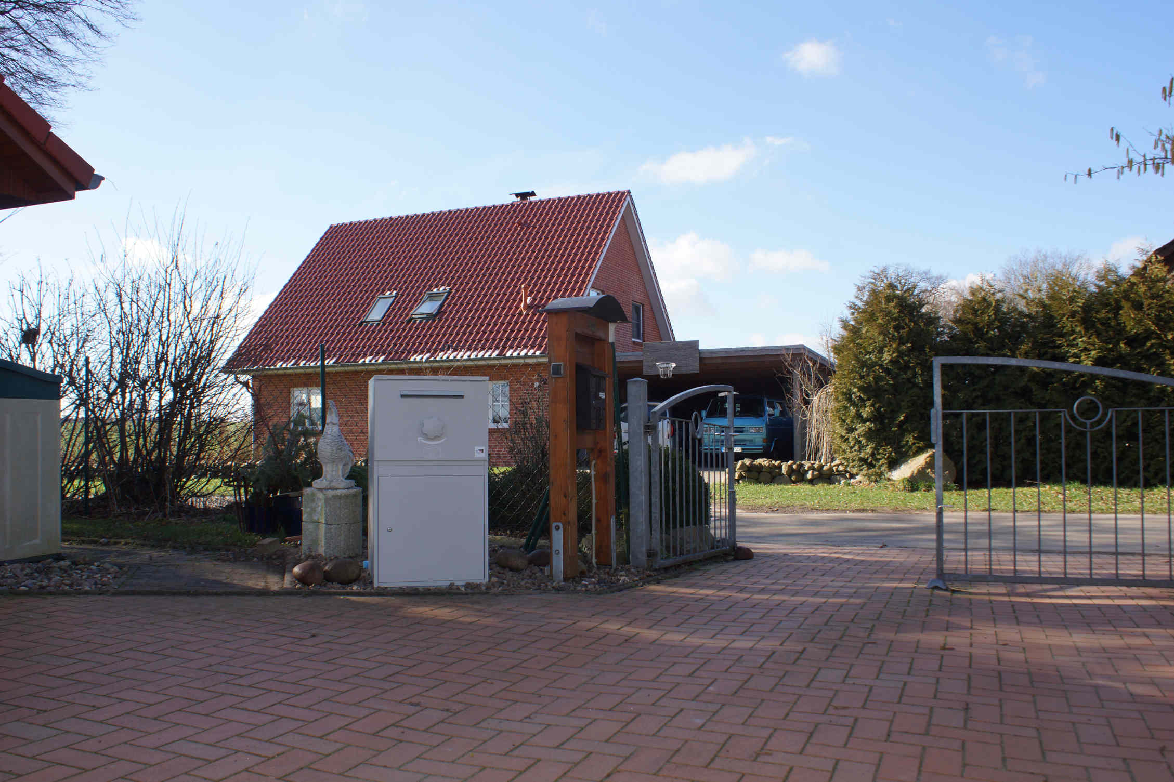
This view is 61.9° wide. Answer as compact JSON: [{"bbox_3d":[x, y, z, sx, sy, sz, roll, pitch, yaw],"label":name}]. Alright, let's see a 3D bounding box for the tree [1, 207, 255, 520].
[{"bbox_3d":[-5.058,-0.349,10.800,2.750,3.300,2.400,1,-3,-25],"label":"tree"}]

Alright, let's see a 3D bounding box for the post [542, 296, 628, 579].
[{"bbox_3d":[-0.009,0.274,6.064,0.330,1.730,0.800,-1,-3,19],"label":"post"}]

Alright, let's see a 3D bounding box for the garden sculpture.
[{"bbox_3d":[-1.708,0.359,6.600,0.220,0.590,0.280,-1,-3,24],"label":"garden sculpture"}]

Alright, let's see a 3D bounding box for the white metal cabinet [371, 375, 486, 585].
[{"bbox_3d":[-0.922,0.507,5.660,0.630,1.150,0.520,0,-3,-16],"label":"white metal cabinet"}]

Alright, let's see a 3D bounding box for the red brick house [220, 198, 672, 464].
[{"bbox_3d":[-4.399,-2.020,36.140,13.000,9.400,11.100,-1,-3,25],"label":"red brick house"}]

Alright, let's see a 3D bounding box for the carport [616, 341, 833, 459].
[{"bbox_3d":[3.487,0.714,26.781,6.400,3.000,6.600,-1,-3,25],"label":"carport"}]

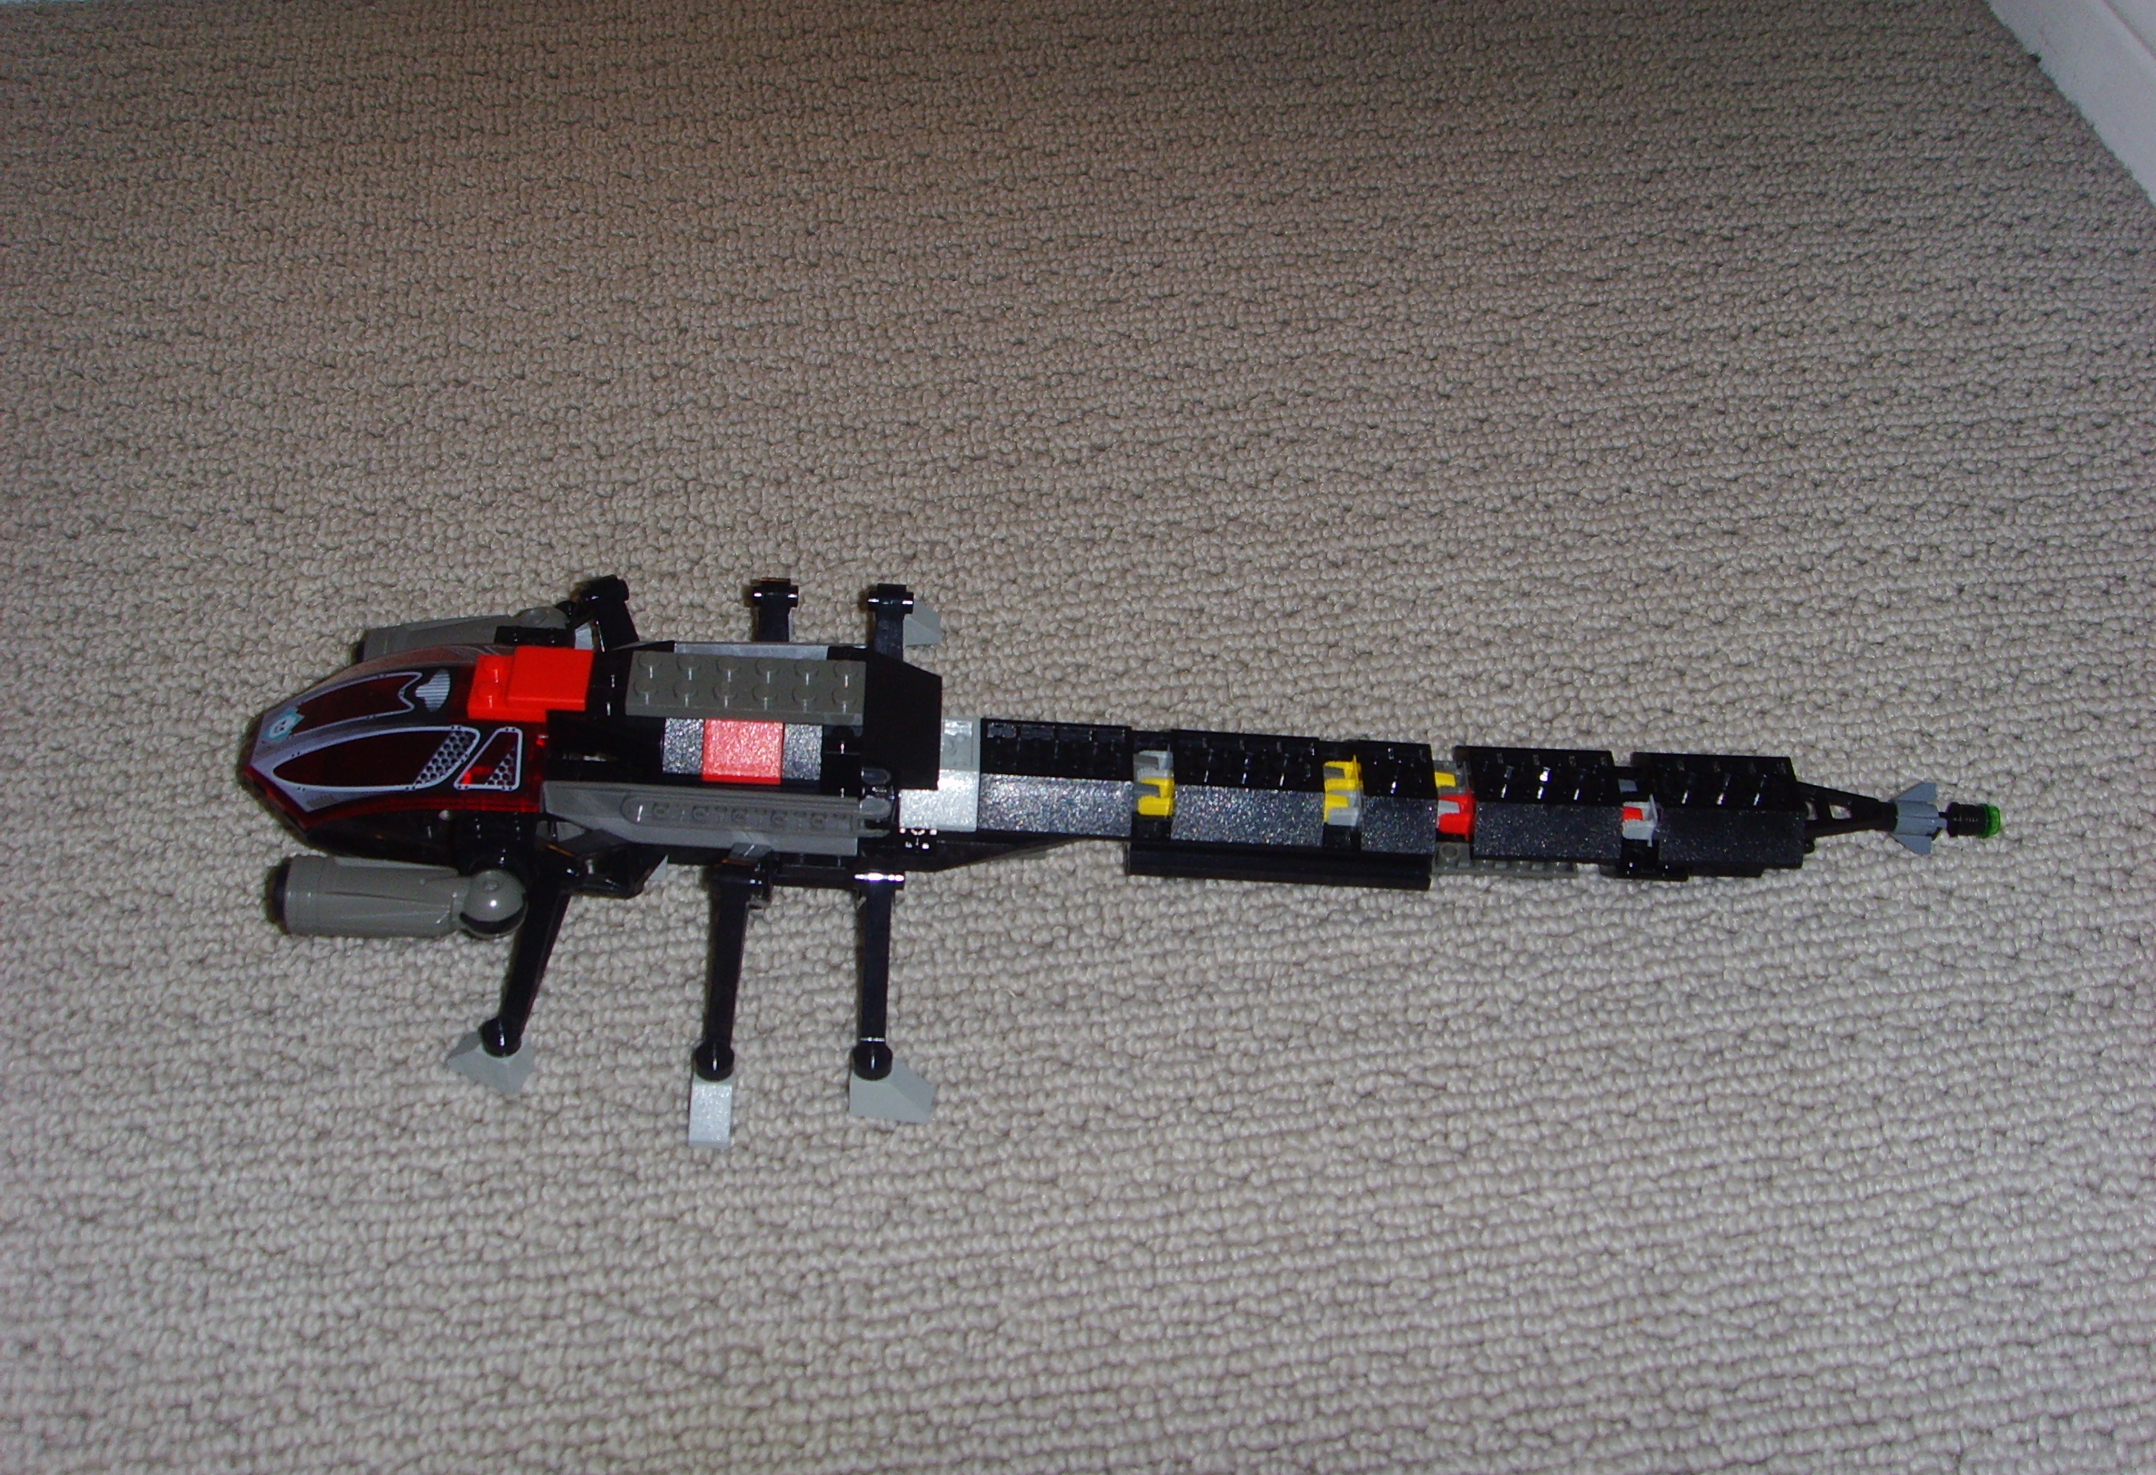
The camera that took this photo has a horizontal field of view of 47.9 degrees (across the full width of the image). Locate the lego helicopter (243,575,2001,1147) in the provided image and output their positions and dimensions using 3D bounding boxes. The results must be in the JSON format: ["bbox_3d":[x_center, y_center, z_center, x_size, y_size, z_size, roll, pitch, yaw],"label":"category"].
[{"bbox_3d":[0.013,0.006,0.518,0.378,0.056,0.158,0,46,-3],"label":"lego helicopter"}]

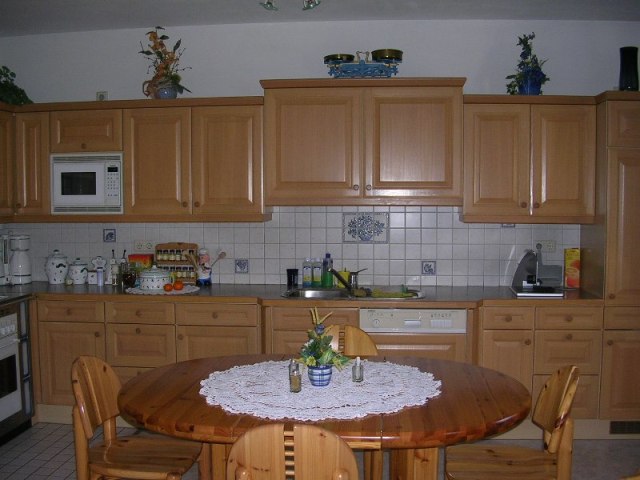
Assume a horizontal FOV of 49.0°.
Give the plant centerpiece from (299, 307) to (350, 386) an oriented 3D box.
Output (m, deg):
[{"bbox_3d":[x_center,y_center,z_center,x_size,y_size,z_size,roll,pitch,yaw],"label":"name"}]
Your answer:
[{"bbox_3d":[0.015,0.389,2.587,0.190,0.295,0.175,0,3,5],"label":"plant centerpiece"}]

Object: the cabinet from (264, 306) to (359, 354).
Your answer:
[{"bbox_3d":[-0.014,0.691,4.358,0.537,0.663,0.654,0,4,5],"label":"cabinet"}]

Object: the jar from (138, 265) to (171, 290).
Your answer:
[{"bbox_3d":[-1.059,0.235,4.532,0.205,0.155,0.205,0,4,0],"label":"jar"}]

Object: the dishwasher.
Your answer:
[{"bbox_3d":[0.556,0.769,4.284,0.600,0.800,0.580,0,3,5],"label":"dishwasher"}]

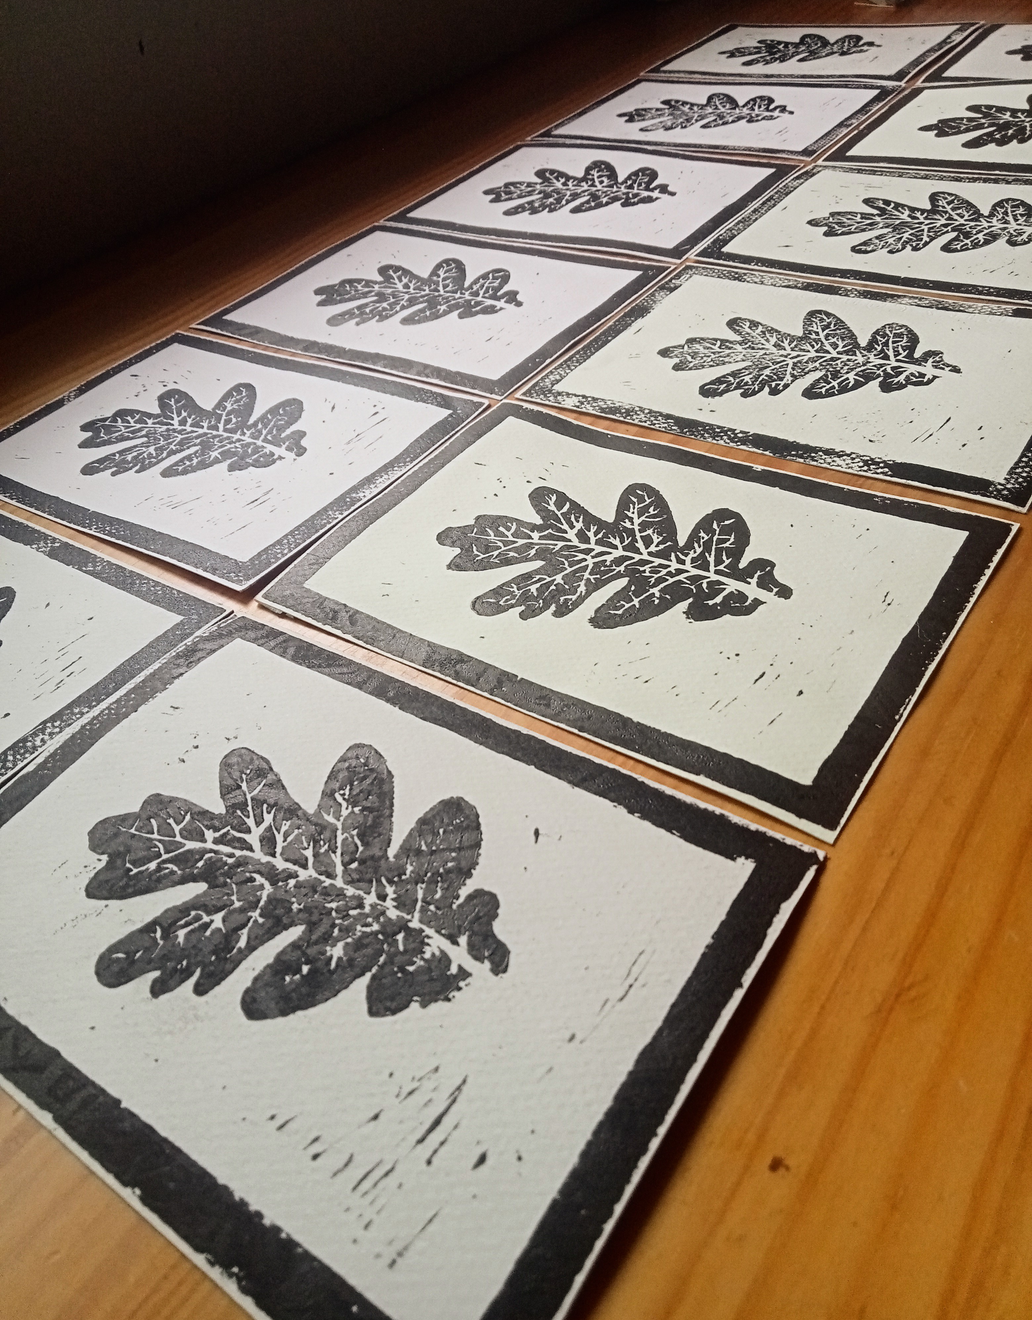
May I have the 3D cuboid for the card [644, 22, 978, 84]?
[{"bbox_3d":[0.222,-0.463,0.841,0.208,0.005,0.150,21,49,31],"label":"card"}]

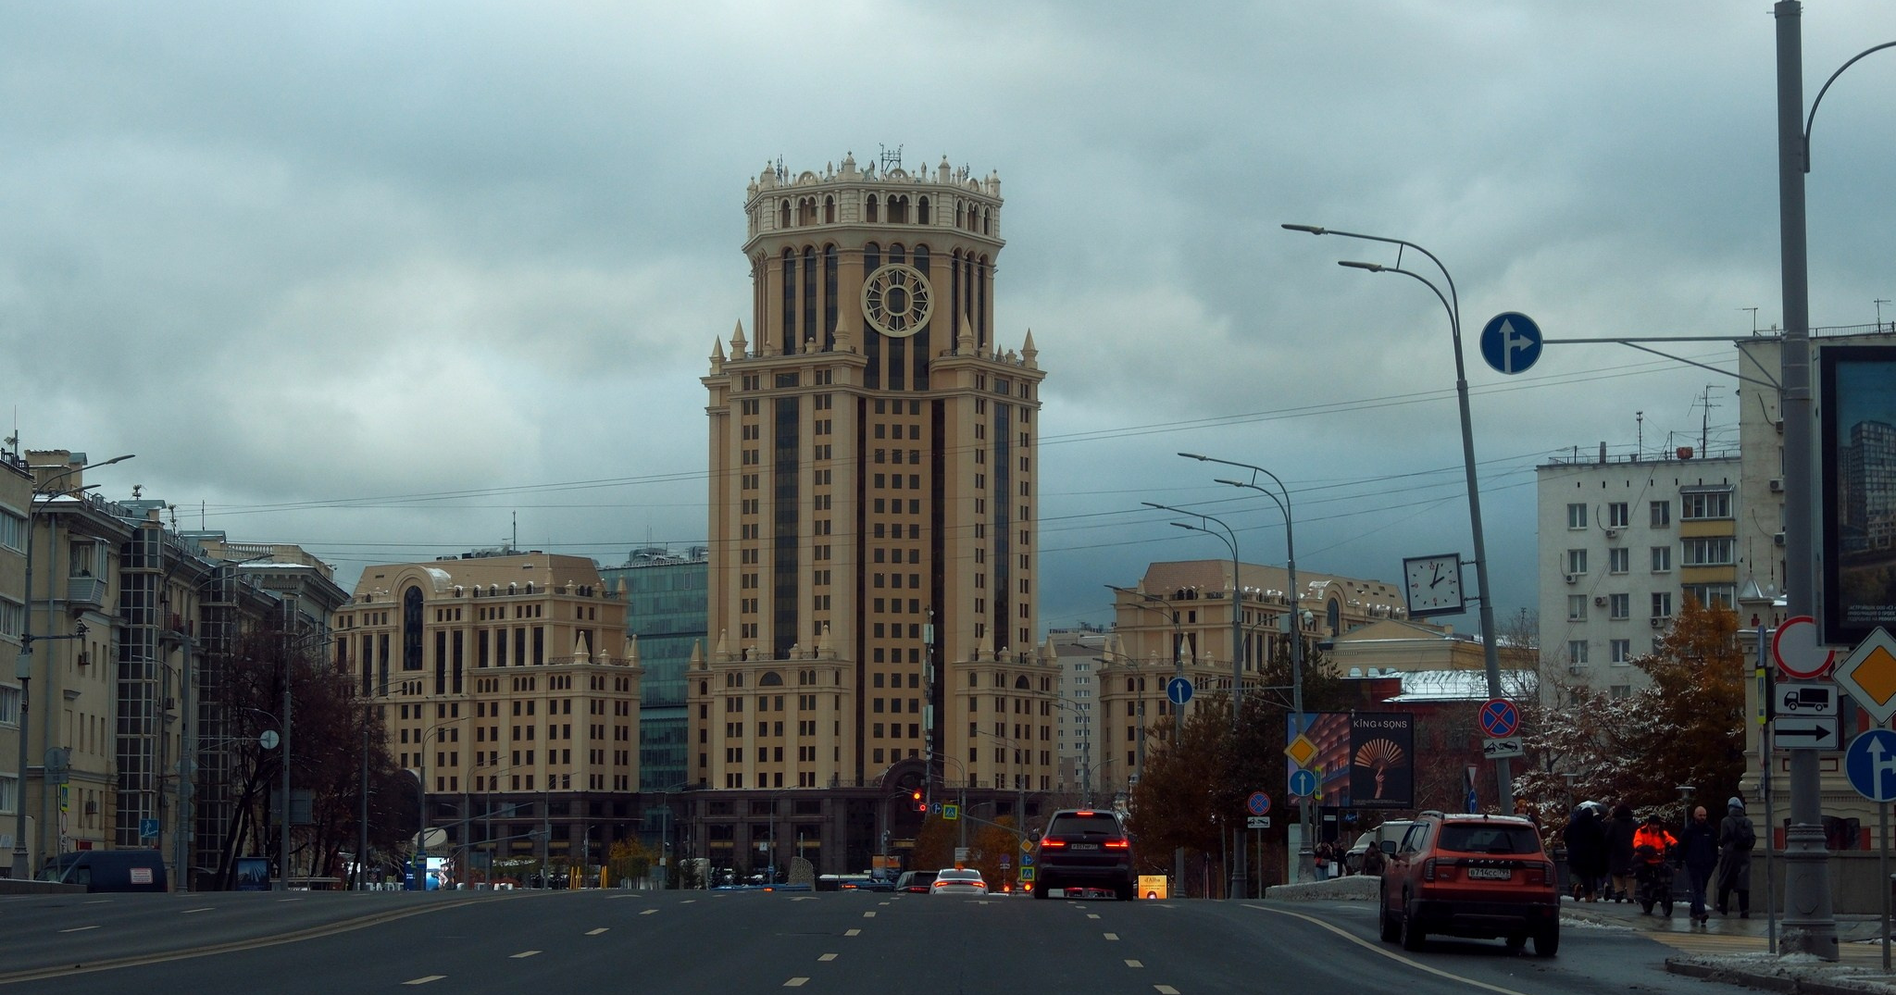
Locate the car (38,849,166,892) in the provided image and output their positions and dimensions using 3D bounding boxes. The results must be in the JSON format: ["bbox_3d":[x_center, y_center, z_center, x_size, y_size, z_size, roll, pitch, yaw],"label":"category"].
[{"bbox_3d":[-32.907,14.840,151.157,5.700,2.550,2.050,5,-6,-44],"label":"car"}]

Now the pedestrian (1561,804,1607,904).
[{"bbox_3d":[11.597,6.537,72.000,0.720,1.730,0.600,-1,-5,8],"label":"pedestrian"}]

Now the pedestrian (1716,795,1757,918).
[{"bbox_3d":[11.982,5.470,60.000,0.580,1.830,0.500,1,-5,-10],"label":"pedestrian"}]

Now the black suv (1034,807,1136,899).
[{"bbox_3d":[2.757,7.330,81.364,2.000,1.800,5.000,0,-5,1],"label":"black suv"}]

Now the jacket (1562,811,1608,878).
[{"bbox_3d":[11.611,6.307,72.000,0.720,1.180,0.500,-1,-5,8],"label":"jacket"}]

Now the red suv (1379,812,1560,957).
[{"bbox_3d":[6.659,4.936,50.812,1.860,1.750,4.550,2,-5,1],"label":"red suv"}]

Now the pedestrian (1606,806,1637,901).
[{"bbox_3d":[12.214,6.465,71.500,0.620,1.770,0.480,-1,-5,8],"label":"pedestrian"}]

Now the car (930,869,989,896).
[{"bbox_3d":[0.363,12.911,129.421,1.860,1.450,4.800,0,-6,0],"label":"car"}]

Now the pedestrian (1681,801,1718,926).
[{"bbox_3d":[10.933,5.372,57.500,0.550,1.760,0.420,1,-5,-6],"label":"pedestrian"}]

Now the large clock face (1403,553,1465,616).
[{"bbox_3d":[8.500,1.527,69.000,0.980,0.980,0.280,-7,-2,15],"label":"large clock face"}]

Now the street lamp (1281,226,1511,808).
[{"bbox_3d":[7.973,1.135,69.377,3.050,12.300,0.500,-7,-3,3],"label":"street lamp"}]

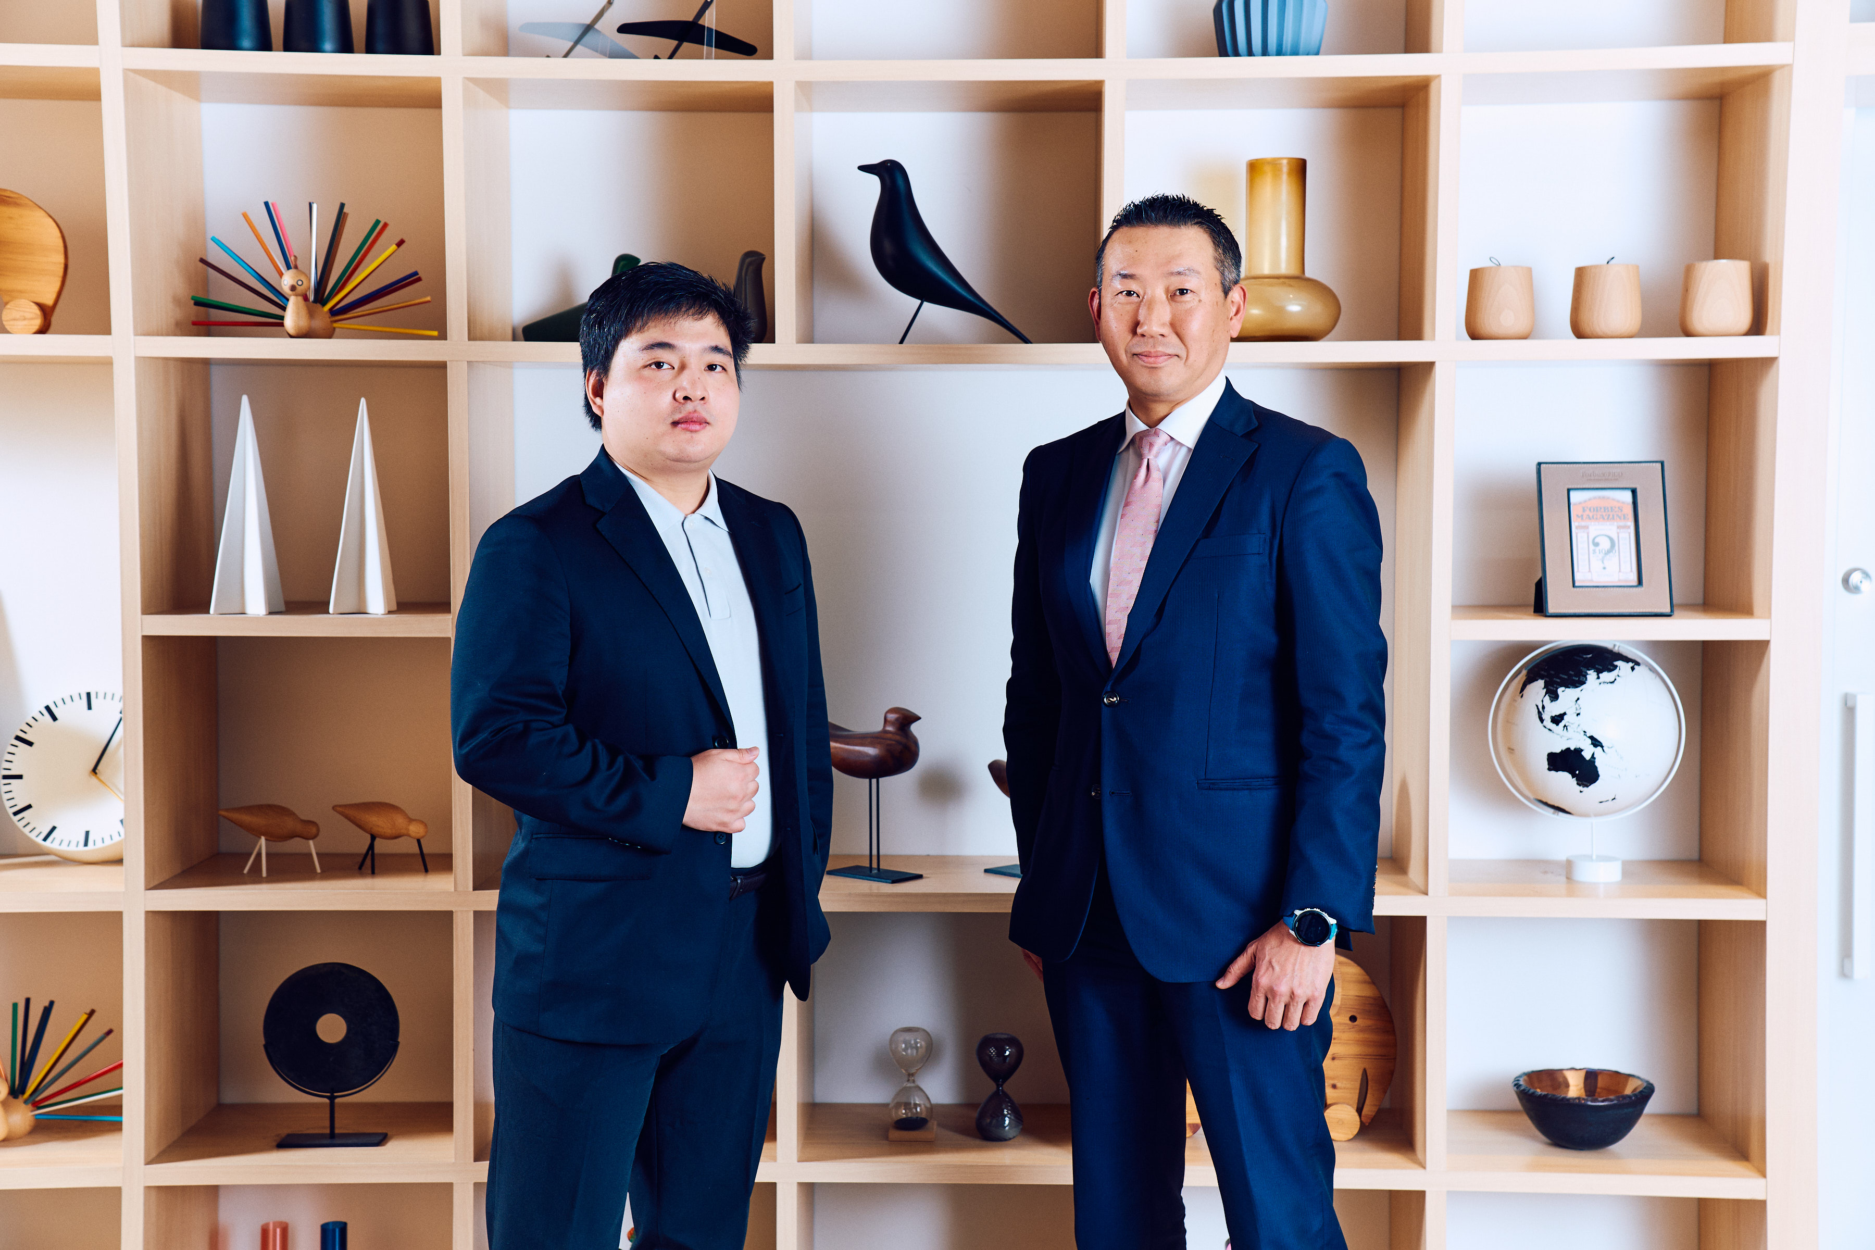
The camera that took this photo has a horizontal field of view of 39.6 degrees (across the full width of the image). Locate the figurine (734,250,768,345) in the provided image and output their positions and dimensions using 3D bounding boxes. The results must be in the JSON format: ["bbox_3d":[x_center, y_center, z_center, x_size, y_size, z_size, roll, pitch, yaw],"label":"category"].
[{"bbox_3d":[-0.345,-0.489,3.907,0.185,0.141,0.080,0,4,1],"label":"figurine"}]

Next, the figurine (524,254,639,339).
[{"bbox_3d":[-0.550,-0.501,4.016,0.188,0.143,0.083,0,4,5],"label":"figurine"}]

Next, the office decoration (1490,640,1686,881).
[{"bbox_3d":[0.986,0.205,3.955,0.287,0.360,0.265,0,4,1],"label":"office decoration"}]

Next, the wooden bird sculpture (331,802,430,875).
[{"bbox_3d":[-0.871,0.332,4.070,0.150,0.111,0.057,1,4,7],"label":"wooden bird sculpture"}]

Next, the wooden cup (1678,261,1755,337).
[{"bbox_3d":[1.169,-0.486,3.903,0.107,0.120,0.107,0,4,1],"label":"wooden cup"}]

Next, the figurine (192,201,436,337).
[{"bbox_3d":[-0.954,-0.541,3.998,0.372,0.216,0.133,1,4,7],"label":"figurine"}]

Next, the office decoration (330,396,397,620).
[{"bbox_3d":[-0.855,-0.177,3.875,0.087,0.317,0.090,0,4,4],"label":"office decoration"}]

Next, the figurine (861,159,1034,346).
[{"bbox_3d":[0.013,-0.554,3.889,0.272,0.276,0.084,0,4,1],"label":"figurine"}]

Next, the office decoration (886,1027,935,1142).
[{"bbox_3d":[-0.038,0.697,3.978,0.070,0.167,0.068,0,4,1],"label":"office decoration"}]

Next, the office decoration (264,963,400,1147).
[{"bbox_3d":[-0.921,0.651,3.970,0.200,0.272,0.063,0,4,1],"label":"office decoration"}]

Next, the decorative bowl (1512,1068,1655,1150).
[{"bbox_3d":[0.991,0.748,3.991,0.208,0.089,0.205,0,4,1],"label":"decorative bowl"}]

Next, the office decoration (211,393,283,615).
[{"bbox_3d":[-1.023,-0.178,3.863,0.084,0.319,0.086,0,4,2],"label":"office decoration"}]

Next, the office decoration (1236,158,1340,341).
[{"bbox_3d":[0.523,-0.570,3.992,0.199,0.286,0.199,0,4,1],"label":"office decoration"}]

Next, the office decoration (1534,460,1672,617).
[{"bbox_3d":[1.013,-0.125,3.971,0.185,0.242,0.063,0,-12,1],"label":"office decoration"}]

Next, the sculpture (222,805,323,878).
[{"bbox_3d":[-1.041,0.334,4.061,0.158,0.111,0.057,0,4,-7],"label":"sculpture"}]

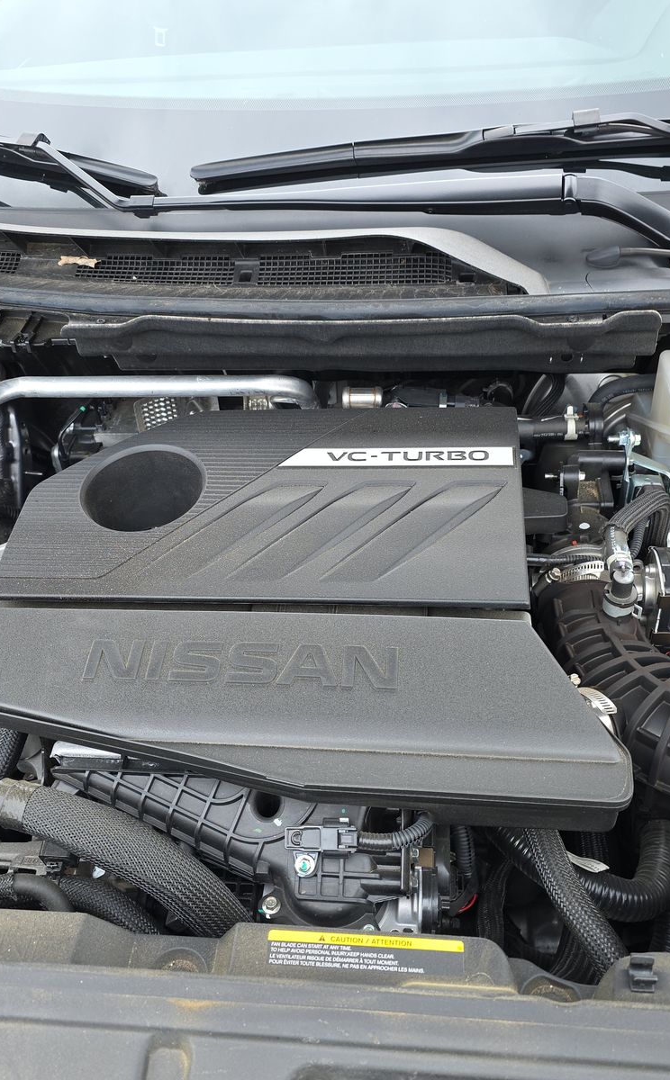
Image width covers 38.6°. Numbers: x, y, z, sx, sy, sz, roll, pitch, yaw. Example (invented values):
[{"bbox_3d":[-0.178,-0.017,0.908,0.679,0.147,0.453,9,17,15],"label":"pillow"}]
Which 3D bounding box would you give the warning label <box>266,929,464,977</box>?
[{"bbox_3d":[0.017,0.225,0.520,0.107,0.001,0.022,0,49,7],"label":"warning label"}]

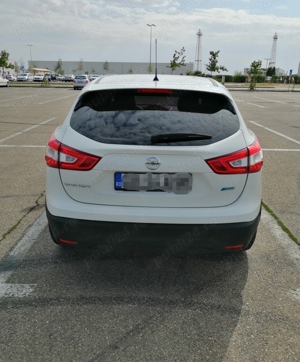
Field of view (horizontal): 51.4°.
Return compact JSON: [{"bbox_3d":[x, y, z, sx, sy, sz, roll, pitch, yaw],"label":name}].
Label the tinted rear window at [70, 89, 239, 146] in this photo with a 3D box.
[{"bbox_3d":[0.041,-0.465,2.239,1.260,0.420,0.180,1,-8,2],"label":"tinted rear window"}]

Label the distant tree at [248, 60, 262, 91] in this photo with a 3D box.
[{"bbox_3d":[13.199,-13.244,38.850,1.900,3.700,1.900,1,19,2],"label":"distant tree"}]

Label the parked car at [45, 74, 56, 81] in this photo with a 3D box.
[{"bbox_3d":[-20.434,-21.180,64.400,1.770,1.480,4.300,1,19,2],"label":"parked car"}]

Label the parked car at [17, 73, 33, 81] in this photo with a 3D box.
[{"bbox_3d":[-25.969,-21.334,64.561,1.770,1.500,4.300,1,19,2],"label":"parked car"}]

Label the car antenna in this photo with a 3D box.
[{"bbox_3d":[0.053,-0.954,2.485,0.050,0.365,0.060,1,49,2],"label":"car antenna"}]

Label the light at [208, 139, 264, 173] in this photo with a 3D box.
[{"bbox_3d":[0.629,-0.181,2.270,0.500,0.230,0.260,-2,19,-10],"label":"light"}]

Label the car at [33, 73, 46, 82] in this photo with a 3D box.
[{"bbox_3d":[-22.728,-21.250,64.465,1.770,1.500,4.300,1,19,2],"label":"car"}]

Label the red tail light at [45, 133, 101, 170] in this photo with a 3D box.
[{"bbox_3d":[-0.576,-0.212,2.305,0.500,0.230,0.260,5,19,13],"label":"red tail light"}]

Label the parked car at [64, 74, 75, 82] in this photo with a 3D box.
[{"bbox_3d":[-16.909,-21.719,66.194,1.770,1.460,4.350,1,19,2],"label":"parked car"}]

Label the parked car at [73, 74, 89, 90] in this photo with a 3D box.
[{"bbox_3d":[-7.592,-11.512,36.329,1.710,1.500,4.100,1,19,2],"label":"parked car"}]

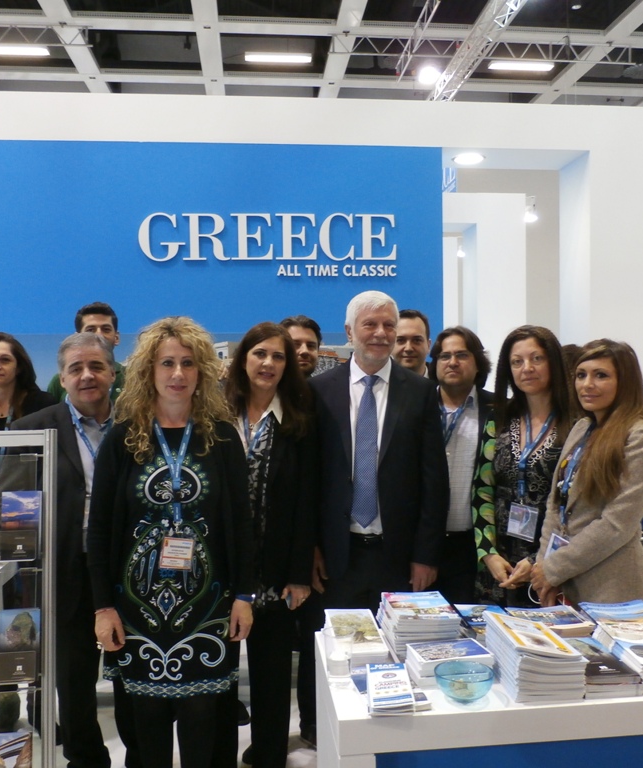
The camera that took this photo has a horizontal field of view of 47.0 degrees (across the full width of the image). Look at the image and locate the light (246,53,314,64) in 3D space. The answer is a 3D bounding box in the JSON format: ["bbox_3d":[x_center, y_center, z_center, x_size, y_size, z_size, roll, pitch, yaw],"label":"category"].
[{"bbox_3d":[-0.927,-7.029,15.935,1.480,0.090,0.360,-1,1,-6],"label":"light"}]

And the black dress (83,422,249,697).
[{"bbox_3d":[-0.476,0.553,2.330,0.500,0.880,0.300,-1,1,-9],"label":"black dress"}]

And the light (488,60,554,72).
[{"bbox_3d":[4.456,-7.110,16.552,1.480,0.090,0.360,-1,1,-6],"label":"light"}]

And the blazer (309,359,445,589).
[{"bbox_3d":[0.194,0.302,2.520,0.490,0.770,0.290,0,1,12],"label":"blazer"}]

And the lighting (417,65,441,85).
[{"bbox_3d":[1.708,-4.924,11.798,0.300,0.300,0.300,0,1,12],"label":"lighting"}]

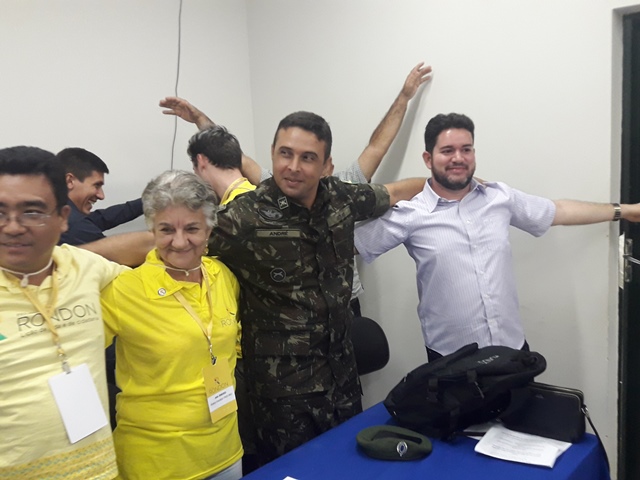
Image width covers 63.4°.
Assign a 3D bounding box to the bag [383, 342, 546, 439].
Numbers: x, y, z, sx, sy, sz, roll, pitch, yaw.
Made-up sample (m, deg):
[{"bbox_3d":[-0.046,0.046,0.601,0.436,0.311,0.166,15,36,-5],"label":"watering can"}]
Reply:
[{"bbox_3d":[0.430,0.432,1.540,0.450,0.180,0.250,-11,7,-11],"label":"bag"}]

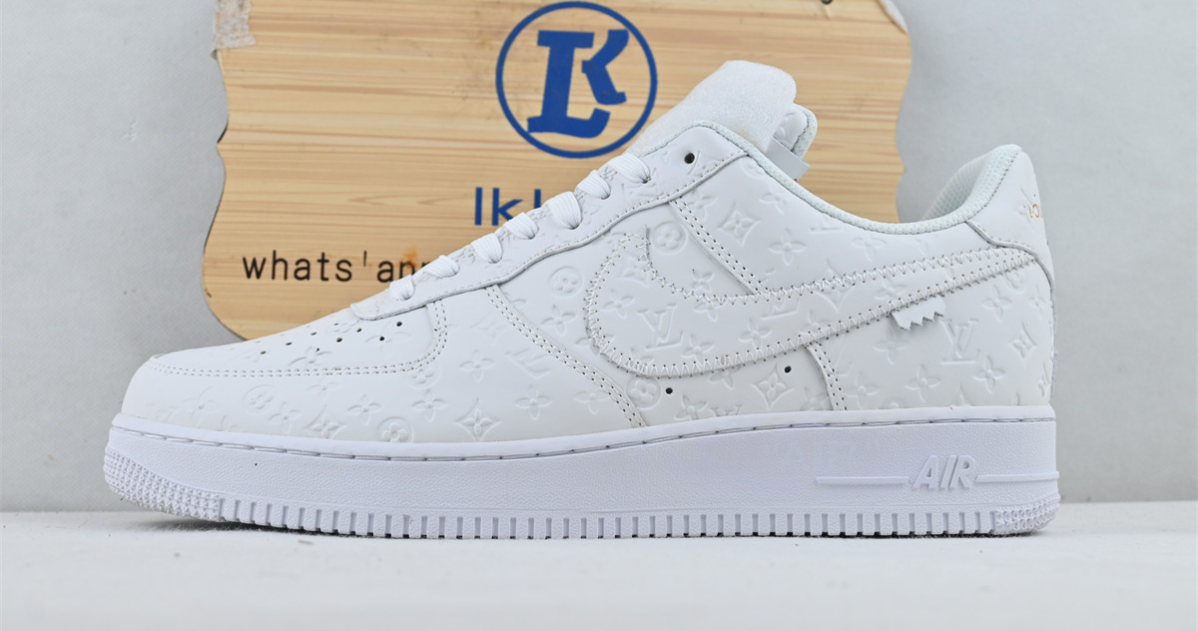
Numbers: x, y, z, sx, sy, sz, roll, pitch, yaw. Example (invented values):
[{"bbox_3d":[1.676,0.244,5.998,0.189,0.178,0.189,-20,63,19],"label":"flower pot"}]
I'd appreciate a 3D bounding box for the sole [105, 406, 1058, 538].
[{"bbox_3d":[-0.006,0.048,0.479,0.300,0.038,0.108,0,-4,0],"label":"sole"}]

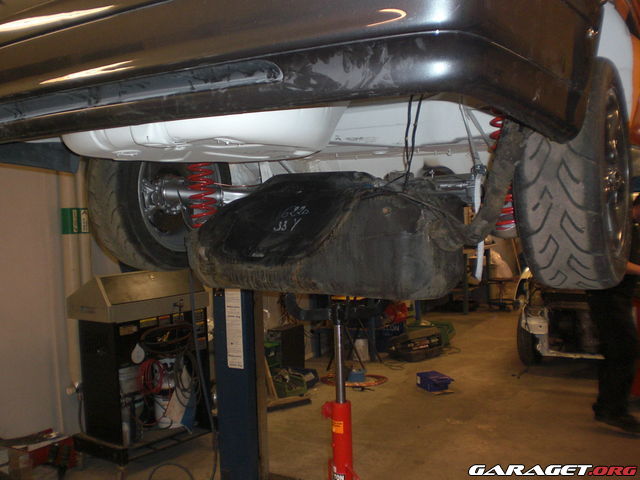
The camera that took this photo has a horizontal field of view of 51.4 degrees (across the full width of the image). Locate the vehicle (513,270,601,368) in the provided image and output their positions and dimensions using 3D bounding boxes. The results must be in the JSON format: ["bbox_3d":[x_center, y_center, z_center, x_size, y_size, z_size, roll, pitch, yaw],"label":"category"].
[{"bbox_3d":[3.020,0.235,6.570,1.670,1.370,4.250,0,5,24],"label":"vehicle"}]

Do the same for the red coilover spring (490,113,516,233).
[{"bbox_3d":[0.525,-0.203,1.840,0.100,0.370,0.100,1,9,31],"label":"red coilover spring"}]

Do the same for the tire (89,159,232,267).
[{"bbox_3d":[-0.603,-0.180,2.587,0.215,0.610,0.610,1,5,31],"label":"tire"}]

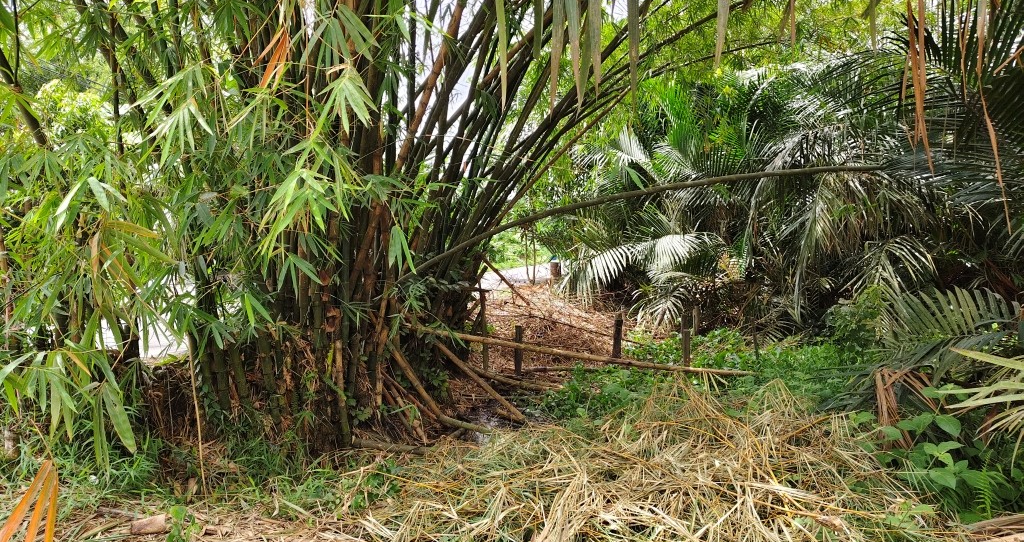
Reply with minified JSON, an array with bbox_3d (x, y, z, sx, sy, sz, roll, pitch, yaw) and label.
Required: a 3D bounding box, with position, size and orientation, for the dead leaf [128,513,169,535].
[{"bbox_3d":[-1.816,1.267,3.400,0.200,0.060,0.110,-1,3,-16],"label":"dead leaf"}]

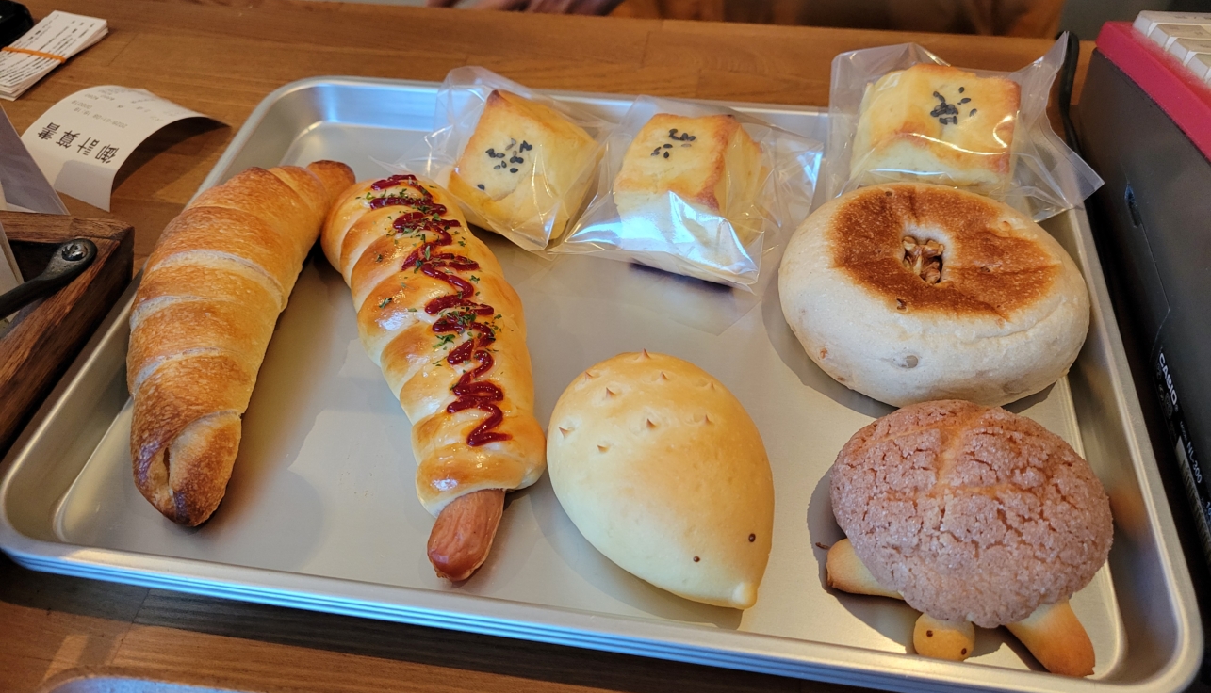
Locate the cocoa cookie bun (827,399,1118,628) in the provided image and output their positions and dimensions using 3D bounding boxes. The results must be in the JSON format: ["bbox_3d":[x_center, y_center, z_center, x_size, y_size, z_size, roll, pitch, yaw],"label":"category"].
[{"bbox_3d":[0.092,0.039,0.230,0.066,0.033,0.060,15,51,16],"label":"cocoa cookie bun"}]

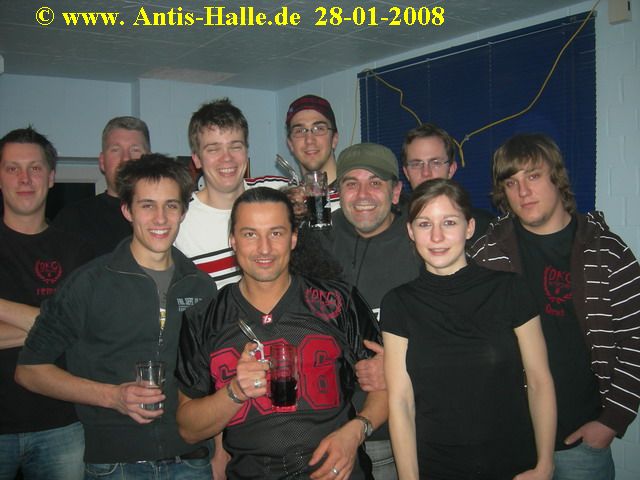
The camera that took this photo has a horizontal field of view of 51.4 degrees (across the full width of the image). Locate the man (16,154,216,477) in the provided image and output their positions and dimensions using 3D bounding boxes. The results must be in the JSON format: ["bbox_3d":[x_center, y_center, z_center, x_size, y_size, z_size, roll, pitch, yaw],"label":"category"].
[{"bbox_3d":[-0.495,0.655,1.900,0.570,1.790,0.400,-3,5,-24],"label":"man"}]

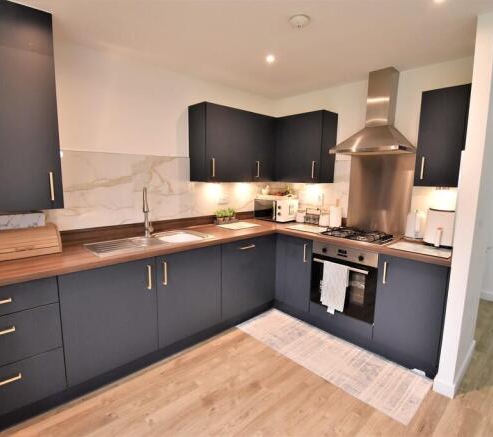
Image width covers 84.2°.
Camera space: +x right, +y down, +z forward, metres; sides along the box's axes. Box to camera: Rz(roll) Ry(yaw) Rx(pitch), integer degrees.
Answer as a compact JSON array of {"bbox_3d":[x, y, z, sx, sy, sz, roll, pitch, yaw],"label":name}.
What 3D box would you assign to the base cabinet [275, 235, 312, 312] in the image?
[{"bbox_3d":[0.678,0.522,2.995,0.570,0.713,0.445,-7,11,-44],"label":"base cabinet"}]

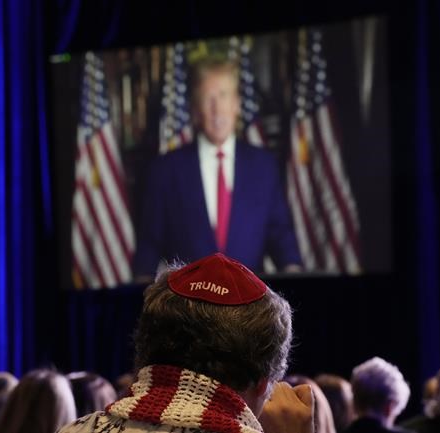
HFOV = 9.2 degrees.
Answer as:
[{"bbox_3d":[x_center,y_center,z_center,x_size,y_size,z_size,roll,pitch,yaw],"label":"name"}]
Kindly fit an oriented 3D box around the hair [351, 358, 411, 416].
[{"bbox_3d":[0.556,0.592,9.500,0.195,0.215,0.220,-4,-5,33],"label":"hair"}]

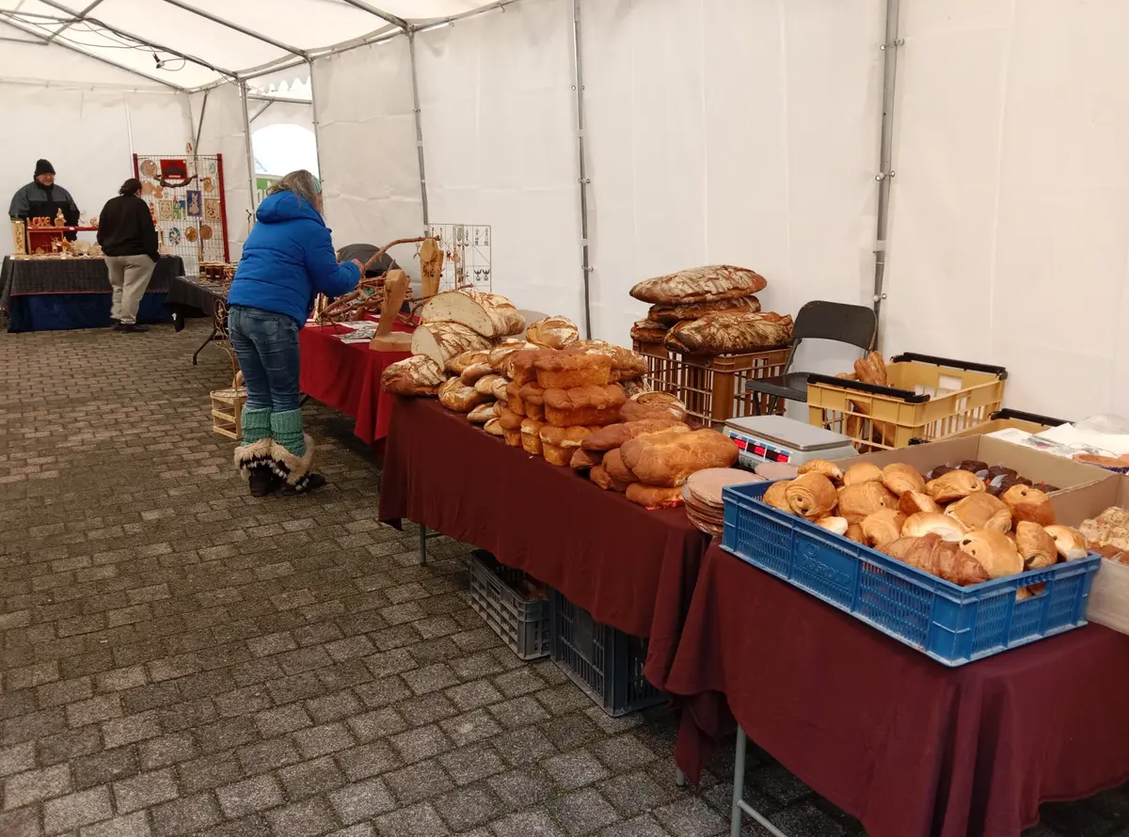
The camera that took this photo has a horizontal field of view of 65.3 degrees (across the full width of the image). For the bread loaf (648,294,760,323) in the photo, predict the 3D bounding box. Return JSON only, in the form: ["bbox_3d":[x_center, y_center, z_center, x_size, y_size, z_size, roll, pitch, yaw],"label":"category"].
[{"bbox_3d":[0.624,-0.483,3.880,0.500,0.110,0.210,-9,17,-32],"label":"bread loaf"}]

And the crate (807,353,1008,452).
[{"bbox_3d":[1.154,-0.014,3.005,0.600,0.270,0.400,-13,19,-41],"label":"crate"}]

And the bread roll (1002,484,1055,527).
[{"bbox_3d":[0.921,0.175,1.750,0.097,0.066,0.085,-8,17,-29],"label":"bread roll"}]

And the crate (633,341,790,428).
[{"bbox_3d":[0.647,-0.193,3.953,0.400,0.300,0.600,-9,17,-32],"label":"crate"}]

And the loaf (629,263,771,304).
[{"bbox_3d":[0.582,-0.582,3.820,0.600,0.140,0.220,-5,16,-22],"label":"loaf"}]

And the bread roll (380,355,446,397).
[{"bbox_3d":[-0.601,-0.171,3.510,0.258,0.157,0.182,-1,14,-10],"label":"bread roll"}]

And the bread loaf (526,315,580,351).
[{"bbox_3d":[-0.040,-0.291,2.973,0.183,0.110,0.171,-1,14,-10],"label":"bread loaf"}]

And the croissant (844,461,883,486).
[{"bbox_3d":[0.669,0.129,1.961,0.091,0.064,0.086,7,15,24],"label":"croissant"}]

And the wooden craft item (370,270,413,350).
[{"bbox_3d":[-0.887,-0.556,4.534,0.200,0.385,0.170,-8,17,-29],"label":"wooden craft item"}]

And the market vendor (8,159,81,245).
[{"bbox_3d":[-6.039,-2.141,10.425,0.720,1.780,0.450,-7,17,-27],"label":"market vendor"}]

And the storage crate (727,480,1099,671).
[{"bbox_3d":[0.672,0.271,1.806,0.400,0.134,0.600,-5,15,-30],"label":"storage crate"}]

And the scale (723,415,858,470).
[{"bbox_3d":[0.658,0.086,2.590,0.265,0.110,0.335,-8,16,-29],"label":"scale"}]

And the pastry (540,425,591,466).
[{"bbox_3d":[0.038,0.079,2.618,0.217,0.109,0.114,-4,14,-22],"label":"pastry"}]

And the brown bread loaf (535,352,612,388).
[{"bbox_3d":[0.027,-0.145,2.621,0.232,0.103,0.110,-5,15,-24],"label":"brown bread loaf"}]

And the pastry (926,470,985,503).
[{"bbox_3d":[0.823,0.143,1.855,0.112,0.062,0.086,9,15,29],"label":"pastry"}]

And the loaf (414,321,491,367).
[{"bbox_3d":[-0.456,-0.298,3.600,0.290,0.140,0.260,-8,16,-29],"label":"loaf"}]

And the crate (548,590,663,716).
[{"bbox_3d":[0.316,0.668,2.972,0.600,0.360,0.400,-8,16,-29],"label":"crate"}]

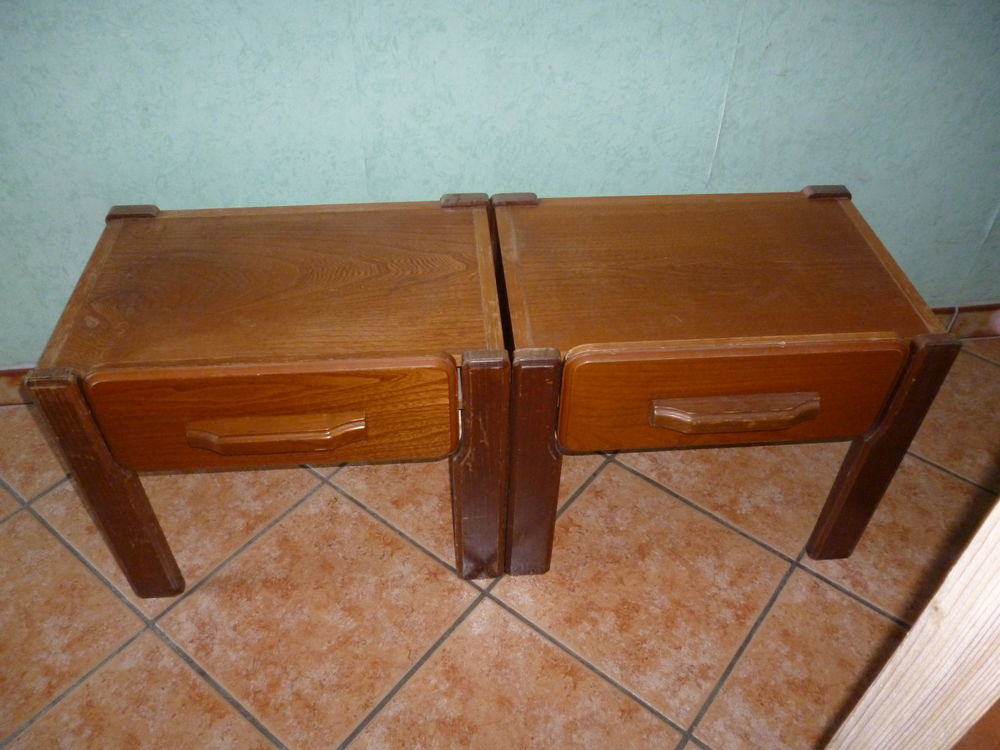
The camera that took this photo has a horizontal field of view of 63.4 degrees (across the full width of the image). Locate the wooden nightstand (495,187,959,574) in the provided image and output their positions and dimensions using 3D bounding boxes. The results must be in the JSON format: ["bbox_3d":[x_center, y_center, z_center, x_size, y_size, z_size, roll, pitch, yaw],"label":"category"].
[{"bbox_3d":[0.265,0.021,1.193,0.528,0.432,0.402,-2,43,-3],"label":"wooden nightstand"}]

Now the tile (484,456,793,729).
[{"bbox_3d":[0.214,0.306,1.210,0.330,0.010,0.330,29,49,27],"label":"tile"}]

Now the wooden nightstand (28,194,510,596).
[{"bbox_3d":[-0.269,0.044,1.158,0.528,0.432,0.402,-3,43,-4],"label":"wooden nightstand"}]

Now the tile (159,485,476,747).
[{"bbox_3d":[-0.256,0.339,1.166,0.330,0.010,0.330,29,49,27],"label":"tile"}]

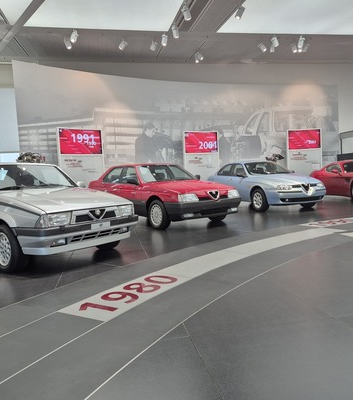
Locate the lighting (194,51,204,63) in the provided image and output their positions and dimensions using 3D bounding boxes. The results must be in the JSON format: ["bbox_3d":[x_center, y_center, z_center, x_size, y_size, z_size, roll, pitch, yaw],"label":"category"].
[{"bbox_3d":[0.843,-5.169,12.758,0.220,0.380,0.260,-5,4,-37],"label":"lighting"}]

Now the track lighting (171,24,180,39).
[{"bbox_3d":[-0.012,-4.993,10.526,0.200,0.400,0.220,-5,4,-30],"label":"track lighting"}]

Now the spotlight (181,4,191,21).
[{"bbox_3d":[0.259,-4.937,9.366,0.230,0.390,0.200,1,5,45],"label":"spotlight"}]

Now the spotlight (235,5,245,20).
[{"bbox_3d":[1.710,-5.016,9.492,0.240,0.380,0.200,-5,4,-37],"label":"spotlight"}]

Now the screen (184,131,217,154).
[{"bbox_3d":[0.962,-2.196,13.609,1.400,0.790,0.080,-4,4,-21],"label":"screen"}]

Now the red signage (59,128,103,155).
[{"bbox_3d":[-3.071,-1.864,11.431,1.400,0.790,0.080,-5,4,-36],"label":"red signage"}]

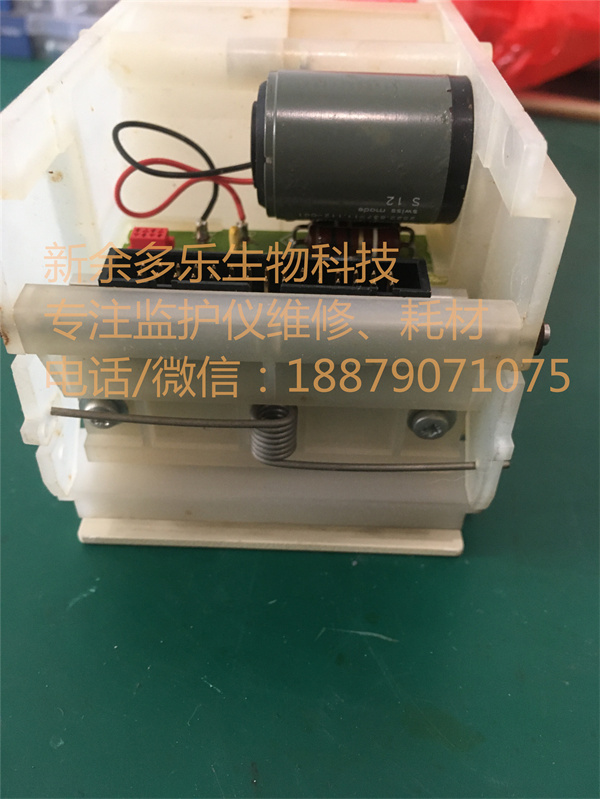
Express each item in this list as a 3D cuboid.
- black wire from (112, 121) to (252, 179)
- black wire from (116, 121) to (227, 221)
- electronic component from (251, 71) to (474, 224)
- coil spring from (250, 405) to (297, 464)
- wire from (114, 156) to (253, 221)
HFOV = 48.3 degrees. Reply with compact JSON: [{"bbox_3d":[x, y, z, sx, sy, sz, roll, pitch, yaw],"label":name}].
[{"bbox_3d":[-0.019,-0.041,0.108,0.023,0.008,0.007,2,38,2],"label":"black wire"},{"bbox_3d":[-0.021,-0.038,0.110,0.018,0.014,0.007,2,38,2],"label":"black wire"},{"bbox_3d":[0.009,-0.040,0.107,0.033,0.022,0.022,2,38,2],"label":"electronic component"},{"bbox_3d":[-0.004,0.005,0.094,0.006,0.007,0.006,1,22,2],"label":"coil spring"},{"bbox_3d":[-0.019,-0.035,0.110,0.023,0.009,0.007,2,38,2],"label":"wire"}]

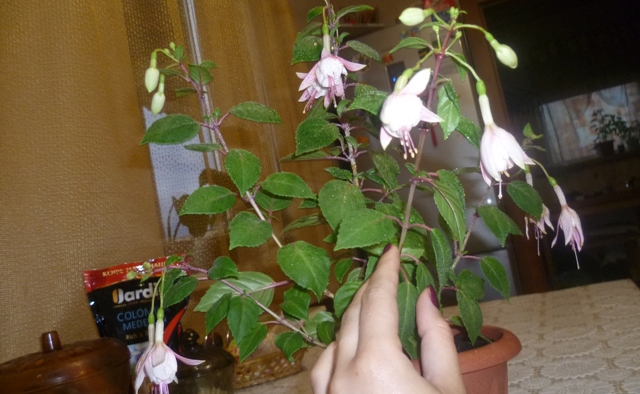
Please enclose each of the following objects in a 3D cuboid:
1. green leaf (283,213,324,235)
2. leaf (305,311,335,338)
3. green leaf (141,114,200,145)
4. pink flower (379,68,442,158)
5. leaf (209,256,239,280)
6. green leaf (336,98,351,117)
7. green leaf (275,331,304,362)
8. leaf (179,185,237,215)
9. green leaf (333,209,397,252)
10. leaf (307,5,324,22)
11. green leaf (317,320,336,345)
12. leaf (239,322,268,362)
[{"bbox_3d":[-0.013,0.024,0.460,0.041,0.014,0.010,-19,37,8],"label":"green leaf"},{"bbox_3d":[0.000,0.108,0.440,0.027,0.023,0.011,-11,-18,-4],"label":"leaf"},{"bbox_3d":[-0.140,-0.061,0.483,0.058,0.041,0.010,-20,-35,-3],"label":"green leaf"},{"bbox_3d":[0.066,-0.062,0.380,0.045,0.058,0.043,-6,-20,11],"label":"pink flower"},{"bbox_3d":[-0.076,0.056,0.410,0.024,0.021,0.009,0,-30,0],"label":"leaf"},{"bbox_3d":[0.021,-0.079,0.455,0.012,0.018,0.008,17,-6,9],"label":"green leaf"},{"bbox_3d":[-0.027,0.130,0.450,0.024,0.025,0.013,-6,-18,9],"label":"green leaf"},{"bbox_3d":[-0.103,0.005,0.477,0.054,0.036,0.010,-21,-35,-4],"label":"leaf"},{"bbox_3d":[0.030,0.022,0.345,0.042,0.028,0.011,-34,-26,-11],"label":"green leaf"},{"bbox_3d":[-0.004,-0.149,0.420,0.018,0.010,0.006,-34,-32,-8],"label":"leaf"},{"bbox_3d":[0.007,0.127,0.480,0.018,0.022,0.007,2,-21,-18],"label":"green leaf"},{"bbox_3d":[-0.056,0.121,0.432,0.021,0.037,0.009,31,-16,12],"label":"leaf"}]

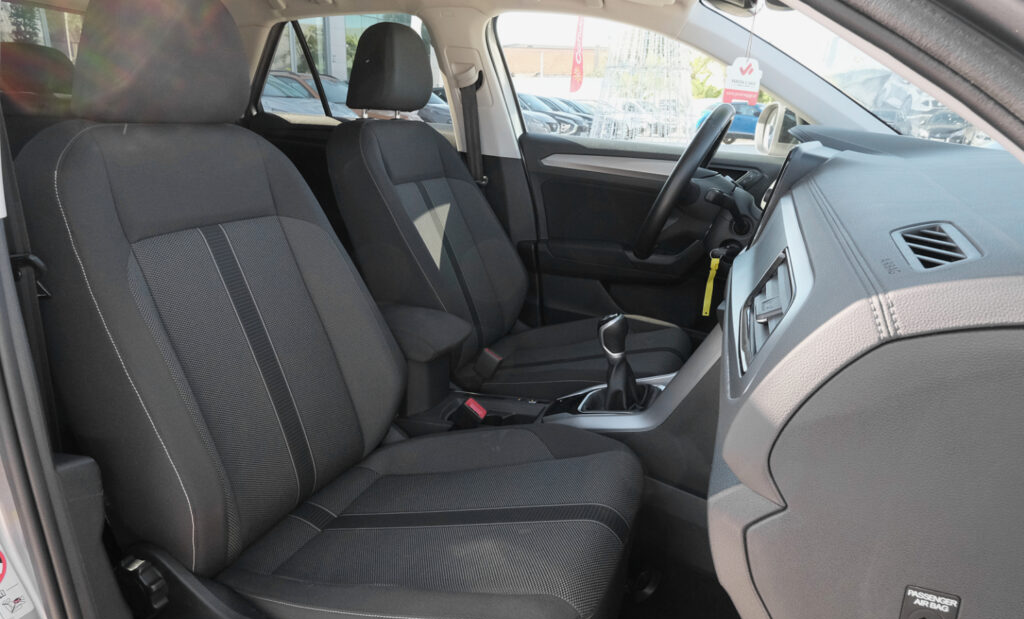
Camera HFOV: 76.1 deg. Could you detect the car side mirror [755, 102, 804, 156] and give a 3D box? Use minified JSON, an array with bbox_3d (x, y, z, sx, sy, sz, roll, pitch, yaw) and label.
[{"bbox_3d":[0.752,-0.499,1.837,0.130,0.150,0.220,4,18,4],"label":"car side mirror"}]

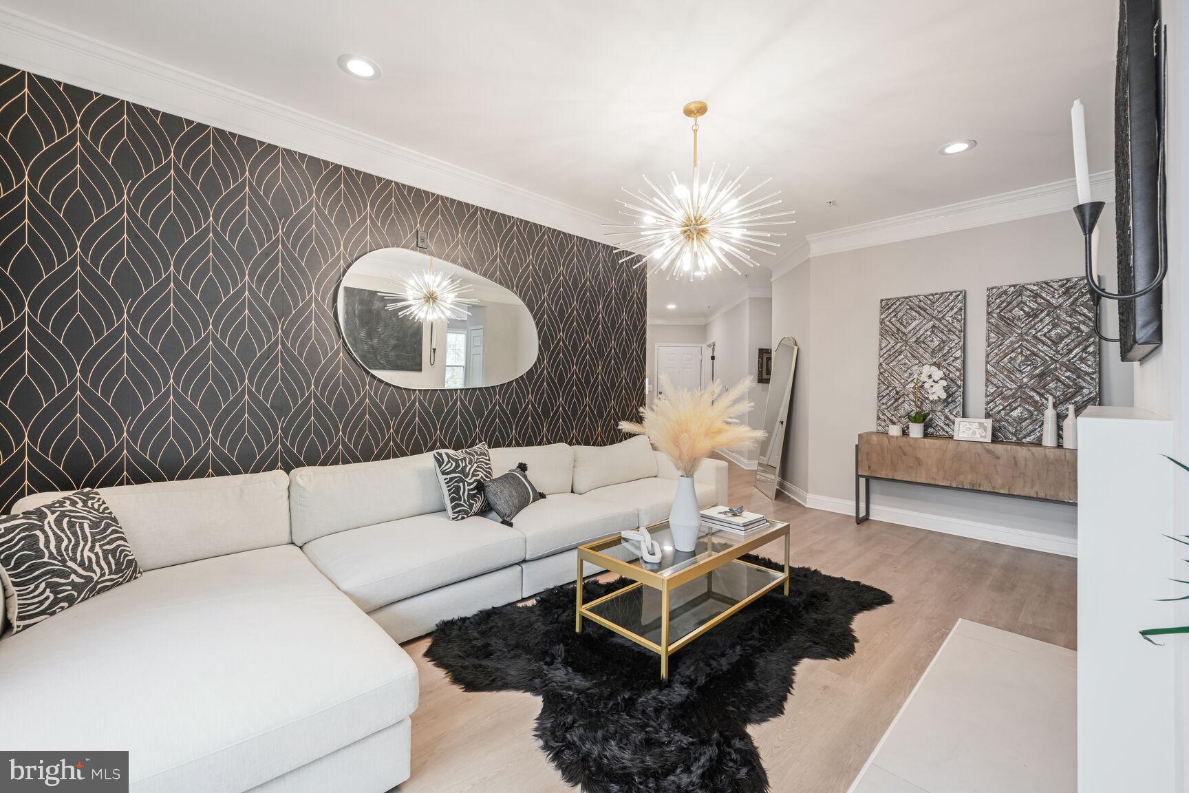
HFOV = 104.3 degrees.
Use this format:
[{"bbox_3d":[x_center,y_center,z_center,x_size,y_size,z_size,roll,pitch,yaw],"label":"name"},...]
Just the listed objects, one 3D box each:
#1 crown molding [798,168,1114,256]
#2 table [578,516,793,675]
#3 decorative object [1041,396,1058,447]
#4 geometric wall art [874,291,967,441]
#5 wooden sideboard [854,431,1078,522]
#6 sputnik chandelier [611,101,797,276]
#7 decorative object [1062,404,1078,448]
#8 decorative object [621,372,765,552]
[{"bbox_3d":[2.914,-1.486,3.913,0.155,0.175,2.160,-1,2,-45],"label":"crown molding"},{"bbox_3d":[0.547,0.989,2.586,1.211,0.440,0.559,-1,2,-44],"label":"table"},{"bbox_3d":[3.308,0.182,3.349,0.085,0.385,0.085,-1,2,-45],"label":"decorative object"},{"bbox_3d":[2.833,-0.264,4.023,0.035,1.220,0.610,3,-1,-45],"label":"geometric wall art"},{"bbox_3d":[3.033,0.766,3.714,0.280,0.810,1.630,-1,2,-45],"label":"wooden sideboard"},{"bbox_3d":[0.538,-1.084,2.458,1.000,0.890,1.000,0,1,0],"label":"sputnik chandelier"},{"bbox_3d":[3.385,0.210,3.272,0.085,0.335,0.085,-1,2,-45],"label":"decorative object"},{"bbox_3d":[0.490,0.343,2.380,0.710,0.870,0.660,0,1,0],"label":"decorative object"}]

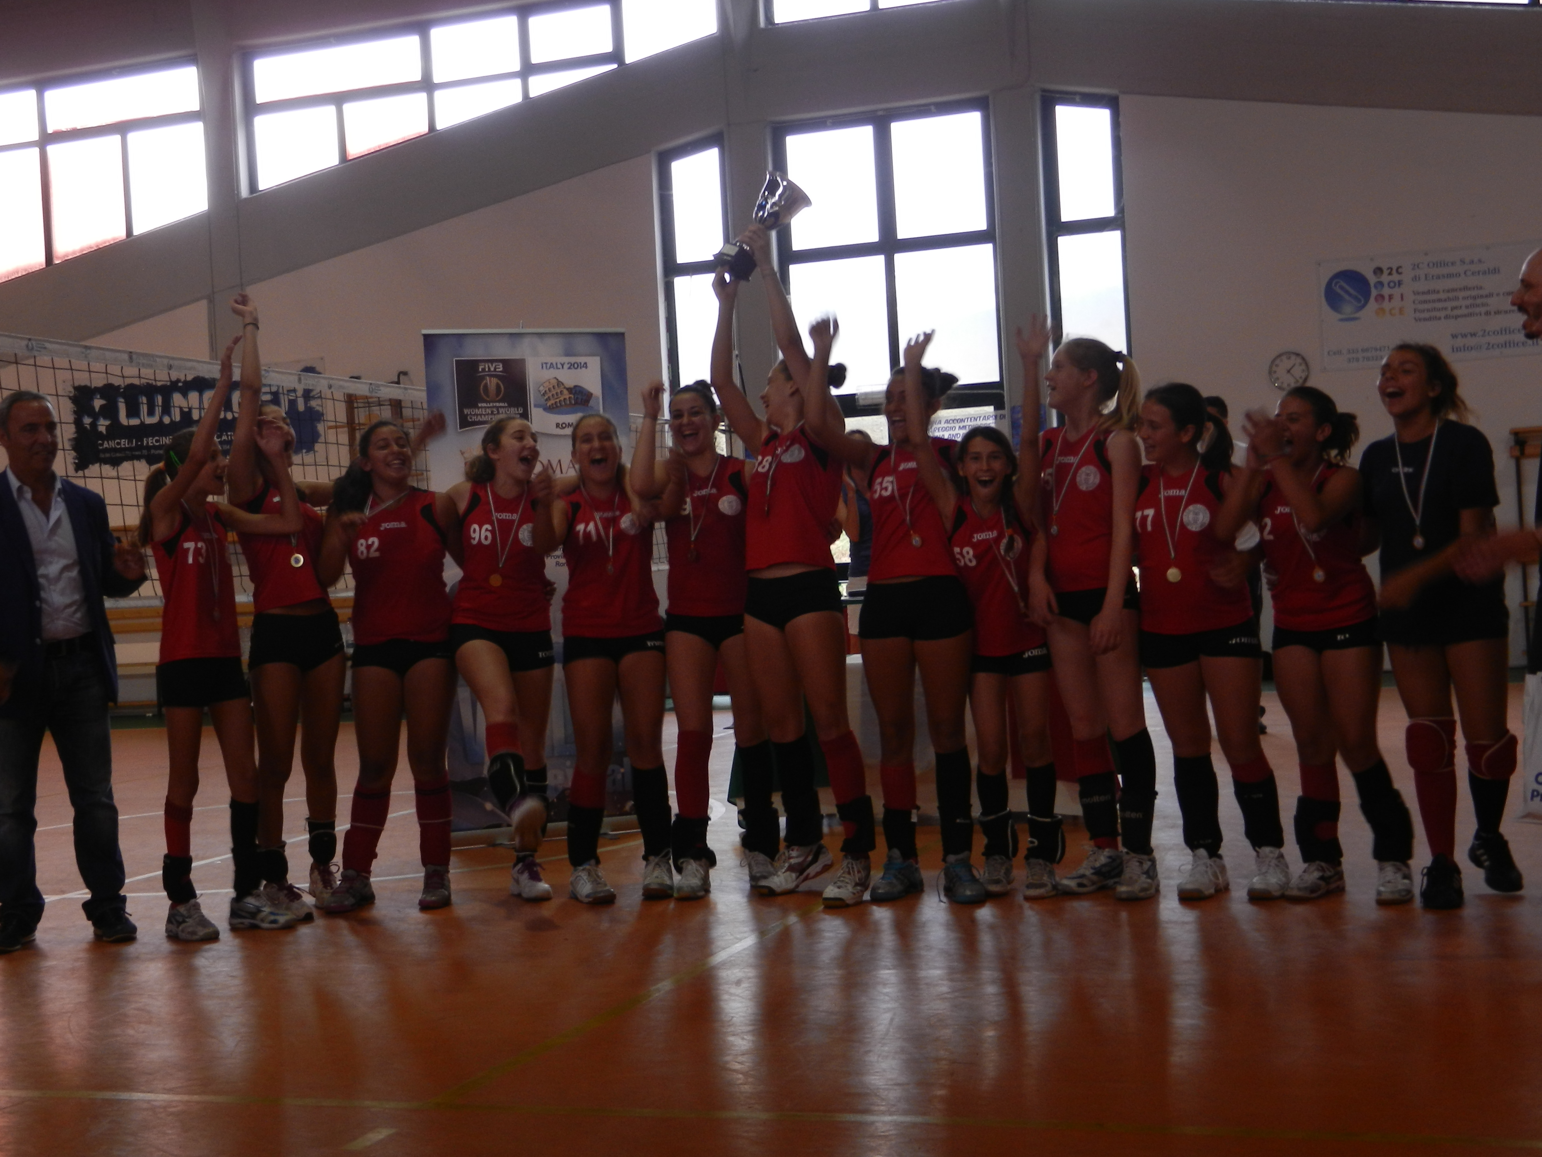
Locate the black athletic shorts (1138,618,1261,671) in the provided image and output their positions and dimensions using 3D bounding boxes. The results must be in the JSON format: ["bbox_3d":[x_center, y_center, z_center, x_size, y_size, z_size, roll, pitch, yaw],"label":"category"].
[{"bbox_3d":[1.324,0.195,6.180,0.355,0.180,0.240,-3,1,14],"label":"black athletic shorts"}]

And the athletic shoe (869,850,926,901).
[{"bbox_3d":[0.407,0.944,6.419,0.105,0.125,0.280,-3,1,24],"label":"athletic shoe"}]

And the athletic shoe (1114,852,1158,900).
[{"bbox_3d":[1.147,0.923,6.286,0.105,0.125,0.280,-3,1,30],"label":"athletic shoe"}]

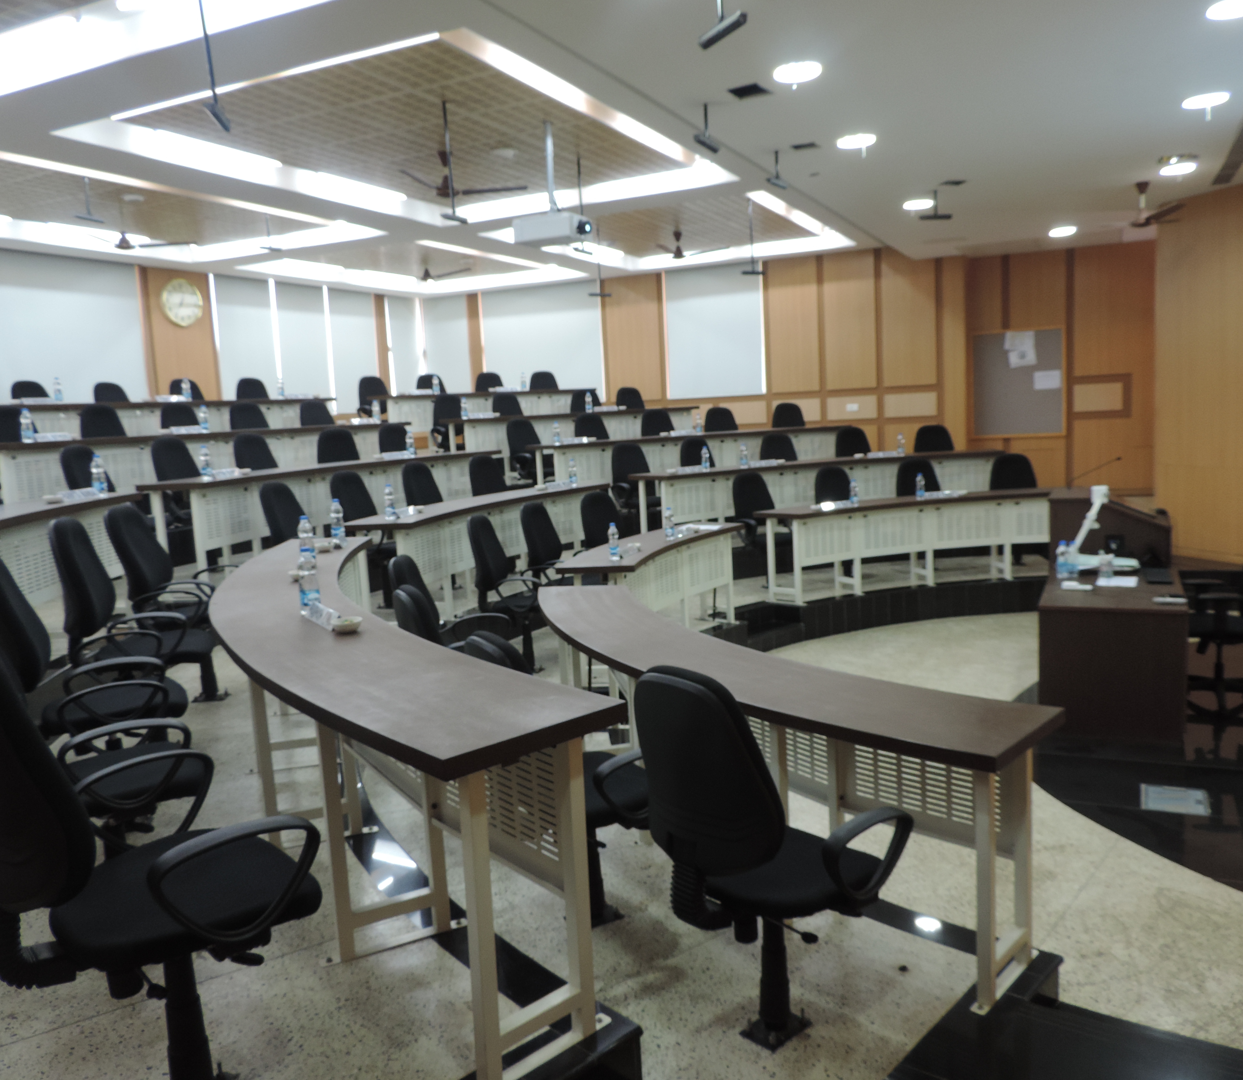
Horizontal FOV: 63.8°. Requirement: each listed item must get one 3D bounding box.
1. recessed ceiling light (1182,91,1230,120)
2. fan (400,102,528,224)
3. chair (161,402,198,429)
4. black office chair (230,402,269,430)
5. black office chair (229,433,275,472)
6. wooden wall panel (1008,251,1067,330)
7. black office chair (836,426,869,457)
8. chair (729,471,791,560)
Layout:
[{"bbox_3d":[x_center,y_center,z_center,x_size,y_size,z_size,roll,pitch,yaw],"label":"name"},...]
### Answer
[{"bbox_3d":[3.439,-2.558,5.873,0.270,0.070,0.270,1,8,26],"label":"recessed ceiling light"},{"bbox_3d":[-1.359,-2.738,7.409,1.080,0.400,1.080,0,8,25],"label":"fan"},{"bbox_3d":[-3.843,-0.728,8.979,0.580,1.010,0.580,3,9,41],"label":"chair"},{"bbox_3d":[-3.494,-0.849,9.846,0.600,1.032,0.600,2,9,34],"label":"black office chair"},{"bbox_3d":[-2.860,-0.379,8.322,0.630,1.040,0.600,0,8,18],"label":"black office chair"},{"bbox_3d":[4.893,-2.930,11.737,0.604,0.899,0.040,0,7,23],"label":"wooden wall panel"},{"bbox_3d":[2.565,-0.685,10.731,0.600,1.032,0.600,-4,7,-7],"label":"black office chair"},{"bbox_3d":[1.265,-0.079,8.810,0.580,1.010,0.580,-7,8,-31],"label":"chair"}]

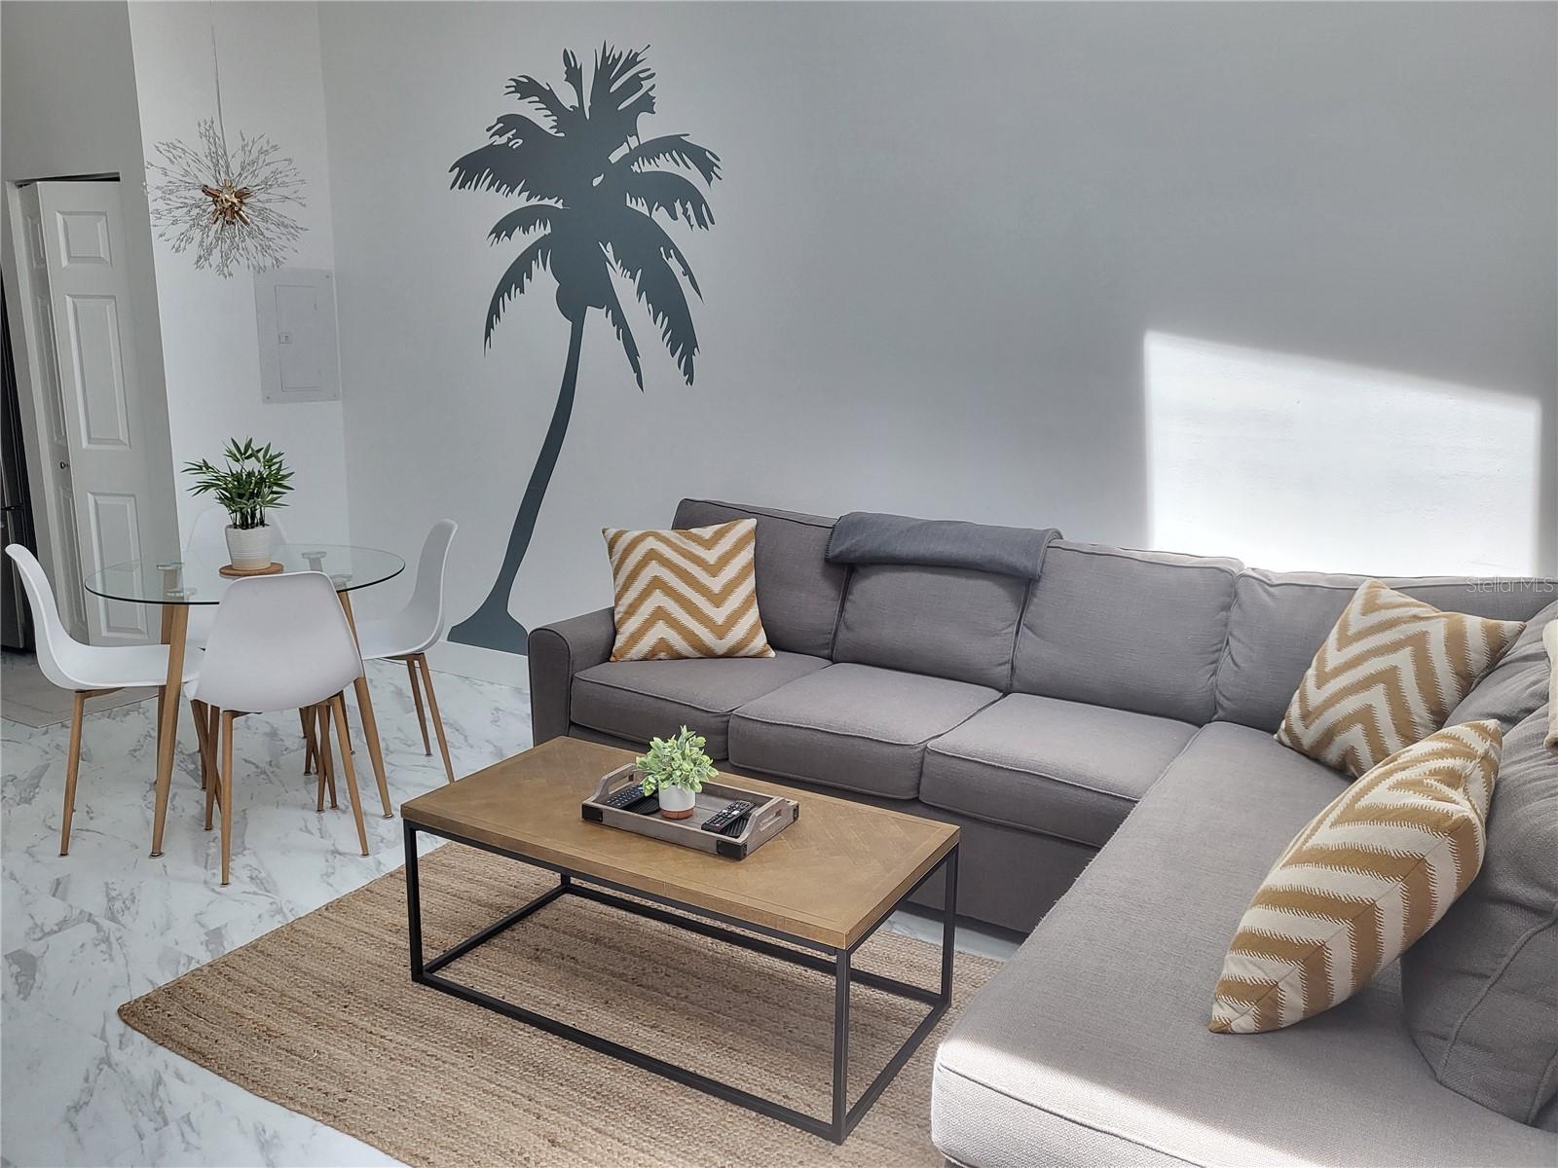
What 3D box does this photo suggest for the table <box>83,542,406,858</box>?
[{"bbox_3d":[-1.631,0.325,3.678,0.905,0.748,0.905,7,13,29],"label":"table"}]

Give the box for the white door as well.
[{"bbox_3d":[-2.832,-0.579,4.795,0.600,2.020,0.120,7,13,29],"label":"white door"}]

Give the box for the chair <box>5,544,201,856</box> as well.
[{"bbox_3d":[-1.951,0.305,3.488,0.515,0.855,0.455,-6,13,-29],"label":"chair"}]

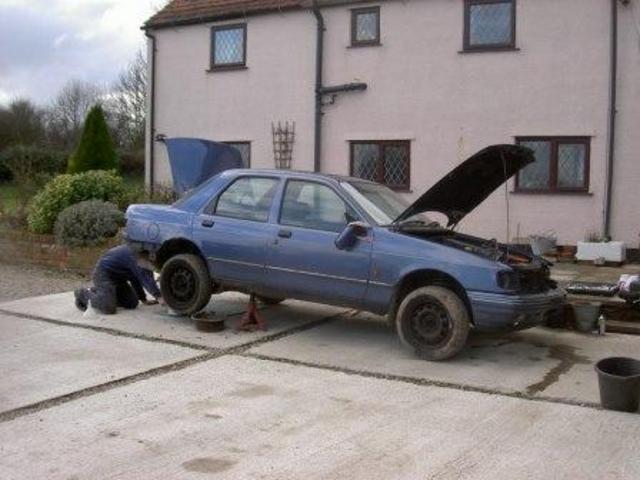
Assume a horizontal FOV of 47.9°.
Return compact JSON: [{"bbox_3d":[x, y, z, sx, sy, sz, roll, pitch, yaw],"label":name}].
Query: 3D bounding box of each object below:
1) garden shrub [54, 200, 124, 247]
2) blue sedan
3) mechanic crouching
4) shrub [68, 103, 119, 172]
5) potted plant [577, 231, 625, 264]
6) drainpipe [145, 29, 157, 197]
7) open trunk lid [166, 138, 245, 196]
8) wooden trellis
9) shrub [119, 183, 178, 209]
[{"bbox_3d":[-3.324,-0.238,10.400,1.030,0.680,0.900,4,4,33],"label":"garden shrub"},{"bbox_3d":[0.130,0.004,6.910,4.380,1.630,1.740,4,4,34],"label":"blue sedan"},{"bbox_3d":[-2.058,0.405,7.400,0.980,0.720,0.550,1,4,-16],"label":"mechanic crouching"},{"bbox_3d":[-4.606,-1.893,14.600,1.070,1.750,1.050,4,4,33],"label":"shrub"},{"bbox_3d":[4.191,0.112,10.736,0.690,0.440,0.420,4,4,33],"label":"potted plant"},{"bbox_3d":[-3.798,-2.526,16.143,0.120,4.350,0.250,4,4,33],"label":"drainpipe"},{"bbox_3d":[-1.219,-0.716,7.809,0.400,0.680,1.280,4,4,34],"label":"open trunk lid"},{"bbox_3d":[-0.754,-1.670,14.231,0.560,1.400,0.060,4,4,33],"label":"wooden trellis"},{"bbox_3d":[-3.211,-0.702,13.500,1.100,0.750,0.850,4,4,33],"label":"shrub"}]

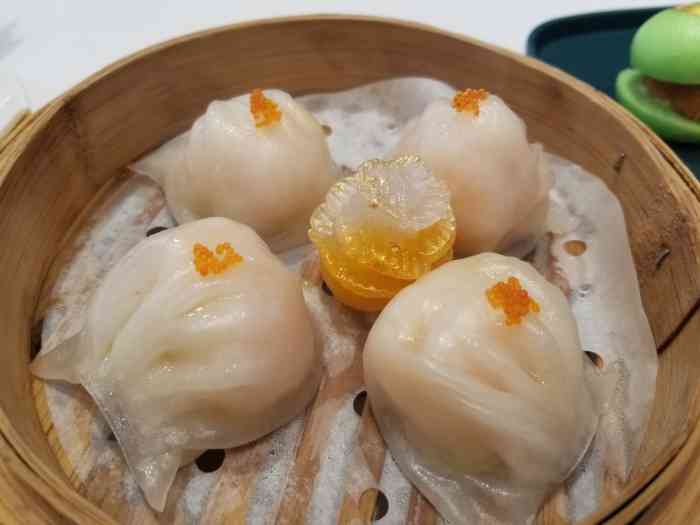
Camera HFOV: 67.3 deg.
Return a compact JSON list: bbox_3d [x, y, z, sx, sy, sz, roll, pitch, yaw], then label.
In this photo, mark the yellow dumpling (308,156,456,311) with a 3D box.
[{"bbox_3d":[0.008,-0.008,0.138,0.036,0.021,0.037,2,52,-3],"label":"yellow dumpling"}]

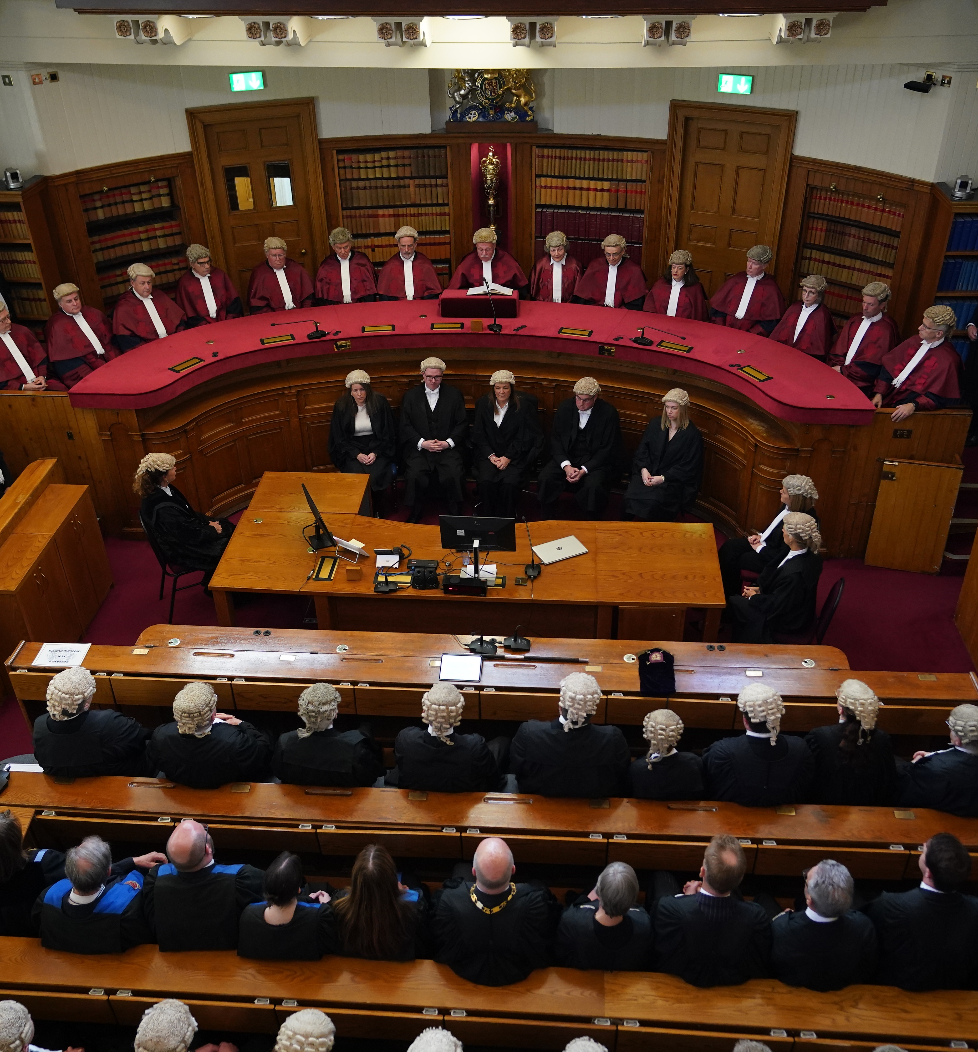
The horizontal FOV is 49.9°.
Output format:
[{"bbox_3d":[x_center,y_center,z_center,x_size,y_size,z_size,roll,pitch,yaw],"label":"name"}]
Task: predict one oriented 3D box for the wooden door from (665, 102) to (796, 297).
[{"bbox_3d":[2.356,-3.079,10.645,1.250,2.235,0.150,16,37,24],"label":"wooden door"}]

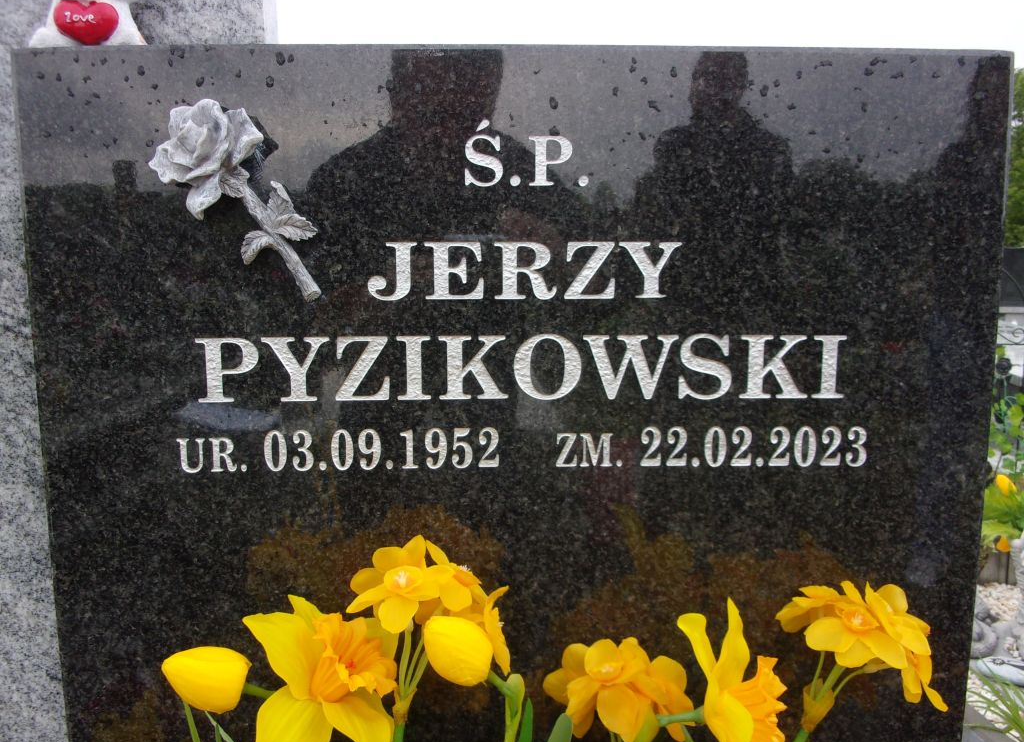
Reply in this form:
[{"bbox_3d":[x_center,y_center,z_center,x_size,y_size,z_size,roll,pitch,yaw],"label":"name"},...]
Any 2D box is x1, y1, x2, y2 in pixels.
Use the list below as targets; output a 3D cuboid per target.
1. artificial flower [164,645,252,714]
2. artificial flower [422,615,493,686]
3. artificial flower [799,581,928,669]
[{"bbox_3d":[-0.182,0.183,0.492,0.055,0.039,0.039,7,0,-12],"label":"artificial flower"},{"bbox_3d":[-0.033,0.169,0.501,0.053,0.041,0.041,41,0,-40],"label":"artificial flower"},{"bbox_3d":[0.230,0.166,0.540,0.080,0.057,0.050,-2,-22,-10],"label":"artificial flower"}]

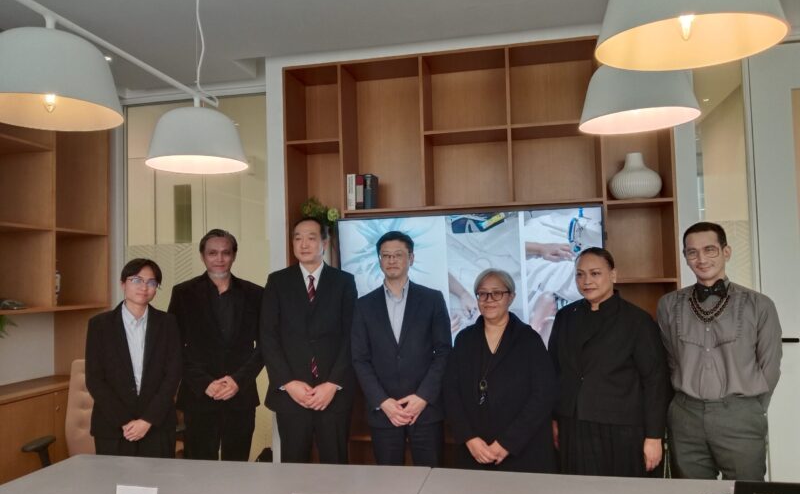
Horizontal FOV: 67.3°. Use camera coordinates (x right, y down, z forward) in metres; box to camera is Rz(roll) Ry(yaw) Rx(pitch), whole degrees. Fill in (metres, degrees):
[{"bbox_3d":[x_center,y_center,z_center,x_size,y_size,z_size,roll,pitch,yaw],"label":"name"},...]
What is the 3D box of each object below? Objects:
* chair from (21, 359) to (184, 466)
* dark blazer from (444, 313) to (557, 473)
[{"bbox_3d":[-1.567,1.162,3.230,0.690,1.070,0.650,-1,-3,-6],"label":"chair"},{"bbox_3d":[0.426,0.637,2.550,0.470,0.710,0.320,-3,-3,16],"label":"dark blazer"}]

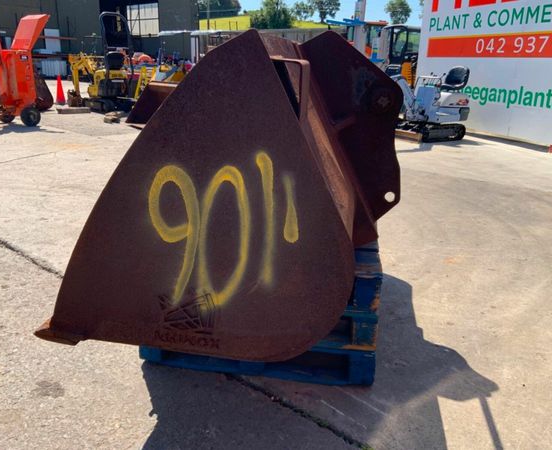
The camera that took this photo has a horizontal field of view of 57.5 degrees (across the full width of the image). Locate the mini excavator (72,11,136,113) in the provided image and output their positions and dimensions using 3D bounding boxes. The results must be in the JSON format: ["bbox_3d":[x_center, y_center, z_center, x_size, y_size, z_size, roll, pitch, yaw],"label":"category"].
[{"bbox_3d":[-4.297,-3.936,12.232,0.930,2.220,2.080,-14,24,-40],"label":"mini excavator"}]

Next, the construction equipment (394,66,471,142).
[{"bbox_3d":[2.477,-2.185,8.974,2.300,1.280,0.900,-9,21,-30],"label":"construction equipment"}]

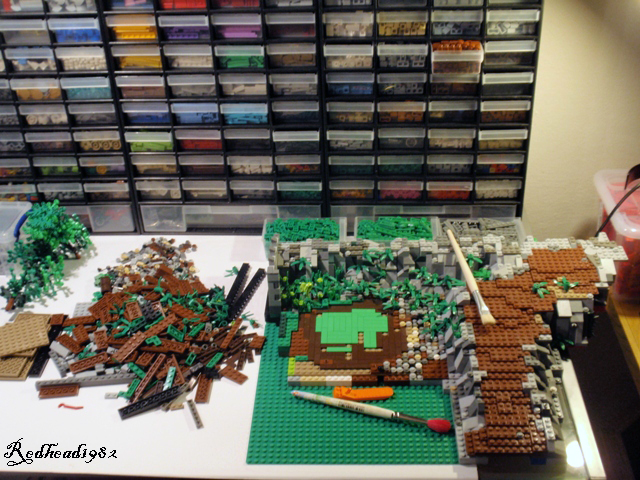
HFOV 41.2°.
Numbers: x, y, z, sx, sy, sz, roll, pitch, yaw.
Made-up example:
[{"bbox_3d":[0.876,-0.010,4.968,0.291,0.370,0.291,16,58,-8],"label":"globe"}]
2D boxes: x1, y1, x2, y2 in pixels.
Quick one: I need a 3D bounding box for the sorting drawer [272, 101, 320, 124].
[{"bbox_3d":[-0.033,-0.225,1.316,0.069,0.037,0.134,0,33,5],"label":"sorting drawer"}]

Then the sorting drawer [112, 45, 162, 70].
[{"bbox_3d":[-0.258,-0.297,1.281,0.068,0.038,0.135,0,33,4],"label":"sorting drawer"}]

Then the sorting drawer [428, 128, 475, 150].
[{"bbox_3d":[0.201,-0.184,1.321,0.068,0.038,0.135,0,33,4],"label":"sorting drawer"}]

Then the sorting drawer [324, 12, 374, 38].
[{"bbox_3d":[0.044,-0.334,1.238,0.070,0.037,0.138,0,32,4],"label":"sorting drawer"}]

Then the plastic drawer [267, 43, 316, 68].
[{"bbox_3d":[-0.034,-0.296,1.257,0.069,0.037,0.137,0,33,4],"label":"plastic drawer"}]

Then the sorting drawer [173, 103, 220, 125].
[{"bbox_3d":[-0.180,-0.223,1.323,0.068,0.038,0.135,0,33,4],"label":"sorting drawer"}]

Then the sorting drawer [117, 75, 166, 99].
[{"bbox_3d":[-0.259,-0.261,1.306,0.070,0.037,0.138,0,32,4],"label":"sorting drawer"}]

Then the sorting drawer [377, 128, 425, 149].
[{"bbox_3d":[0.126,-0.186,1.325,0.069,0.037,0.134,0,33,5],"label":"sorting drawer"}]

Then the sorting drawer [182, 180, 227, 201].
[{"bbox_3d":[-0.175,-0.112,1.394,0.068,0.038,0.135,0,33,4],"label":"sorting drawer"}]

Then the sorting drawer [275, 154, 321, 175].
[{"bbox_3d":[-0.029,-0.150,1.363,0.069,0.037,0.134,0,33,5],"label":"sorting drawer"}]

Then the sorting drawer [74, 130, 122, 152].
[{"bbox_3d":[-0.332,-0.185,1.350,0.069,0.037,0.137,0,33,4],"label":"sorting drawer"}]

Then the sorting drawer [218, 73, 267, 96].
[{"bbox_3d":[-0.107,-0.260,1.293,0.070,0.039,0.138,0,32,4],"label":"sorting drawer"}]

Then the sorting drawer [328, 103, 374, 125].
[{"bbox_3d":[0.049,-0.223,1.307,0.069,0.037,0.134,0,33,5],"label":"sorting drawer"}]

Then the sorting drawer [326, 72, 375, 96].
[{"bbox_3d":[0.048,-0.258,1.274,0.069,0.037,0.137,0,33,4],"label":"sorting drawer"}]

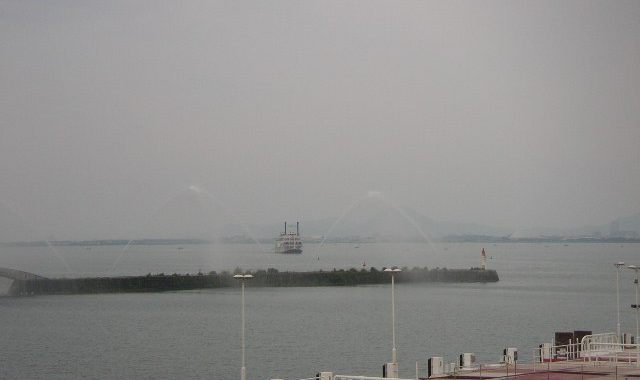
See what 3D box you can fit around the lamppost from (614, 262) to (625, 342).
[{"bbox_3d":[17.394,6.785,102.224,0.370,5.100,0.830,-1,-2,30],"label":"lamppost"}]

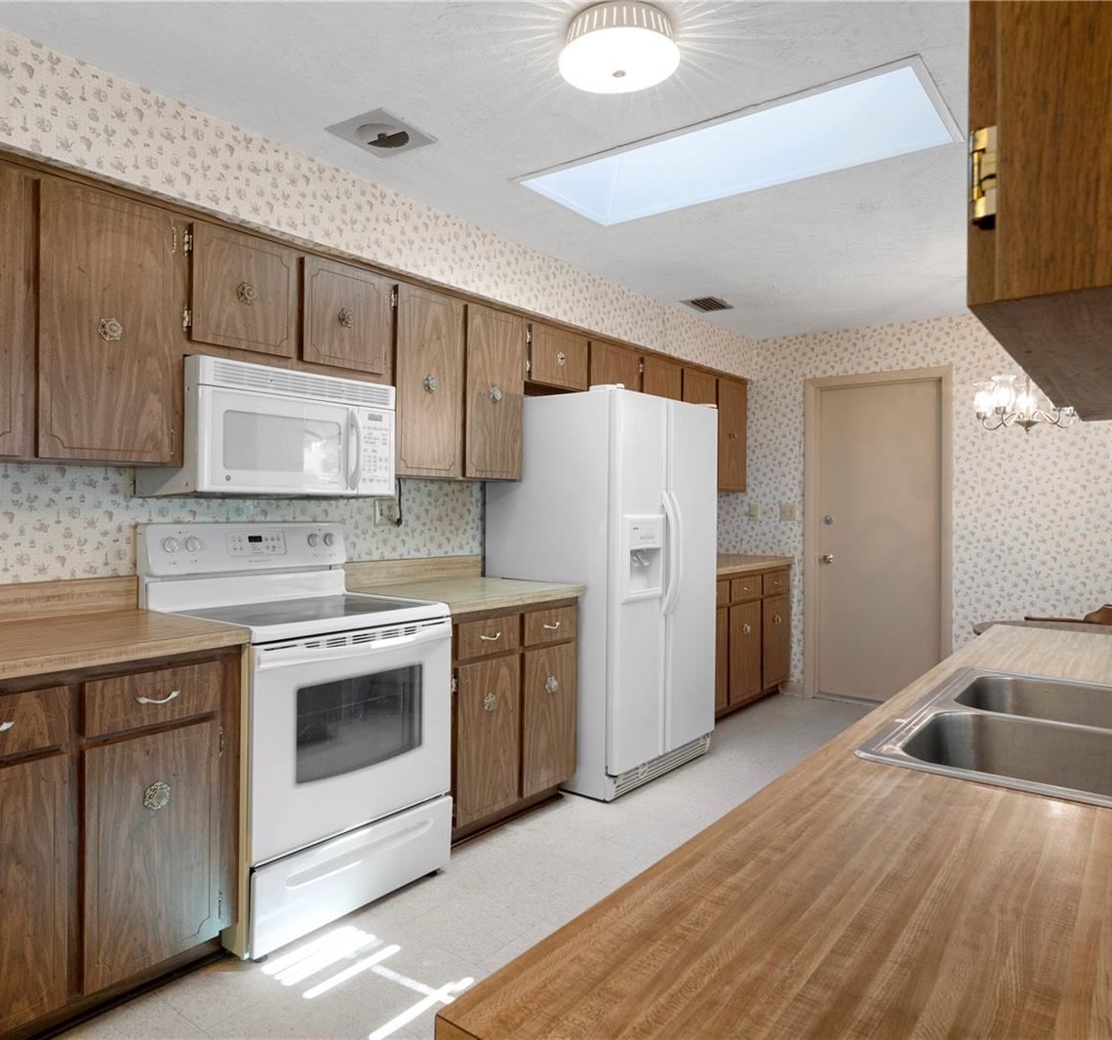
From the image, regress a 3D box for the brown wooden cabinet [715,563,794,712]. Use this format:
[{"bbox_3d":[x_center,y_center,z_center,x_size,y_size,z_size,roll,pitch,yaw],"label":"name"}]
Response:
[{"bbox_3d":[0.903,0.747,4.914,0.635,0.880,1.480,1,1,37],"label":"brown wooden cabinet"}]

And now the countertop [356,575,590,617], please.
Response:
[{"bbox_3d":[-0.385,0.307,3.192,0.665,0.038,0.805,1,1,37],"label":"countertop"}]

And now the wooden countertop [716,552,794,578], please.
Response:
[{"bbox_3d":[0.908,0.287,4.900,0.650,0.040,1.490,1,1,37],"label":"wooden countertop"}]

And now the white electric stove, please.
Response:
[{"bbox_3d":[-0.825,0.612,2.555,0.685,1.187,0.755,1,1,37],"label":"white electric stove"}]

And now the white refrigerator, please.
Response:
[{"bbox_3d":[0.264,0.314,3.849,0.820,1.765,0.902,1,1,37],"label":"white refrigerator"}]

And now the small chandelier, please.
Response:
[{"bbox_3d":[2.241,-0.593,3.694,0.440,0.360,0.440,1,1,37],"label":"small chandelier"}]

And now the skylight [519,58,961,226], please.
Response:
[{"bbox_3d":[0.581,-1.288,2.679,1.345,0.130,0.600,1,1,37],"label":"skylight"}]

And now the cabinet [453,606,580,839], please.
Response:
[{"bbox_3d":[-0.397,0.762,3.204,0.640,0.876,0.795,1,1,37],"label":"cabinet"}]

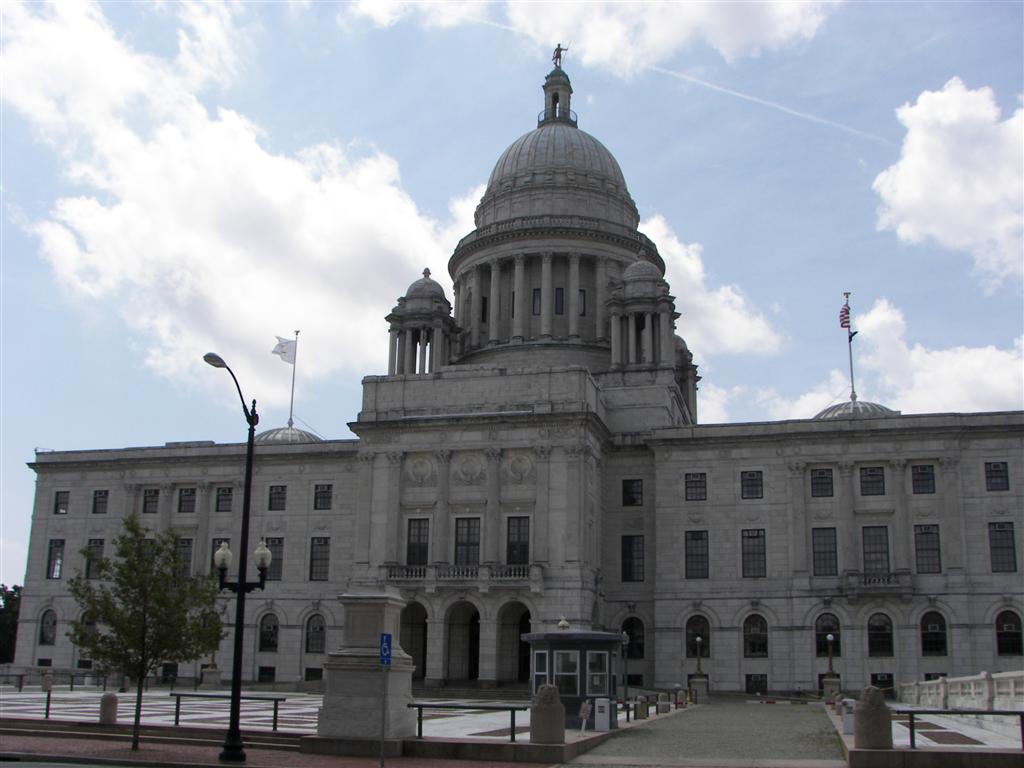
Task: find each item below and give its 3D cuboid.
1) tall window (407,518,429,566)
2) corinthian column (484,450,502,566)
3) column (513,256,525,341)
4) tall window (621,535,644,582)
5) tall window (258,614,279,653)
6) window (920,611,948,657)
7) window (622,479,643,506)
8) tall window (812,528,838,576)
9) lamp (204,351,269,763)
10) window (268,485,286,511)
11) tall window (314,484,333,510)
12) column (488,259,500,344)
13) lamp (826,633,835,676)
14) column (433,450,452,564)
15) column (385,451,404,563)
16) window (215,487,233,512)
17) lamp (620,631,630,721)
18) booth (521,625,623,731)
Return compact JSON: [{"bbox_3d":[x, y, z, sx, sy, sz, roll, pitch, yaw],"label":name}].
[{"bbox_3d":[-7.417,12.668,84.398,1.745,3.938,0.403,-3,-16,15],"label":"tall window"},{"bbox_3d":[-1.404,9.297,80.822,1.300,8.809,1.150,-3,-15,14],"label":"corinthian column"},{"bbox_3d":[0.701,-8.813,109.761,1.250,9.550,1.250,1,-14,0],"label":"column"},{"bbox_3d":[10.262,14.834,90.317,1.880,3.950,0.300,-3,-14,14],"label":"tall window"},{"bbox_3d":[-21.839,22.403,96.008,1.844,3.410,0.403,-3,-16,15],"label":"tall window"},{"bbox_3d":[31.519,18.666,79.574,1.792,3.372,0.350,-3,-15,14],"label":"window"},{"bbox_3d":[10.771,9.698,95.183,1.770,2.500,0.300,-3,-15,15],"label":"window"},{"bbox_3d":[25.270,13.591,85.892,1.873,3.929,0.300,-3,-15,15],"label":"tall window"},{"bbox_3d":[-6.237,3.699,22.906,1.280,8.693,2.020,-6,-15,24],"label":"lamp"},{"bbox_3d":[-21.215,10.358,96.338,1.656,2.237,0.350,-3,-15,14],"label":"window"},{"bbox_3d":[-16.851,10.146,95.194,1.656,2.237,0.350,-3,-15,14],"label":"tall window"},{"bbox_3d":[-1.811,-8.611,111.153,1.250,9.450,1.250,1,-14,0],"label":"column"},{"bbox_3d":[14.481,12.344,48.416,0.380,2.050,0.380,-3,-15,15],"label":"lamp"},{"bbox_3d":[-5.341,9.492,81.844,1.300,8.809,1.150,-3,-15,14],"label":"column"},{"bbox_3d":[-9.143,9.571,82.860,1.300,8.809,1.150,-3,-15,14],"label":"column"},{"bbox_3d":[-27.407,10.972,101.165,1.711,2.298,0.300,-3,-15,15],"label":"window"},{"bbox_3d":[4.796,12.276,45.000,0.500,3.600,0.500,-3,-15,15],"label":"lamp"},{"bbox_3d":[1.580,7.734,28.036,2.520,2.559,2.520,-3,-14,14],"label":"booth"}]

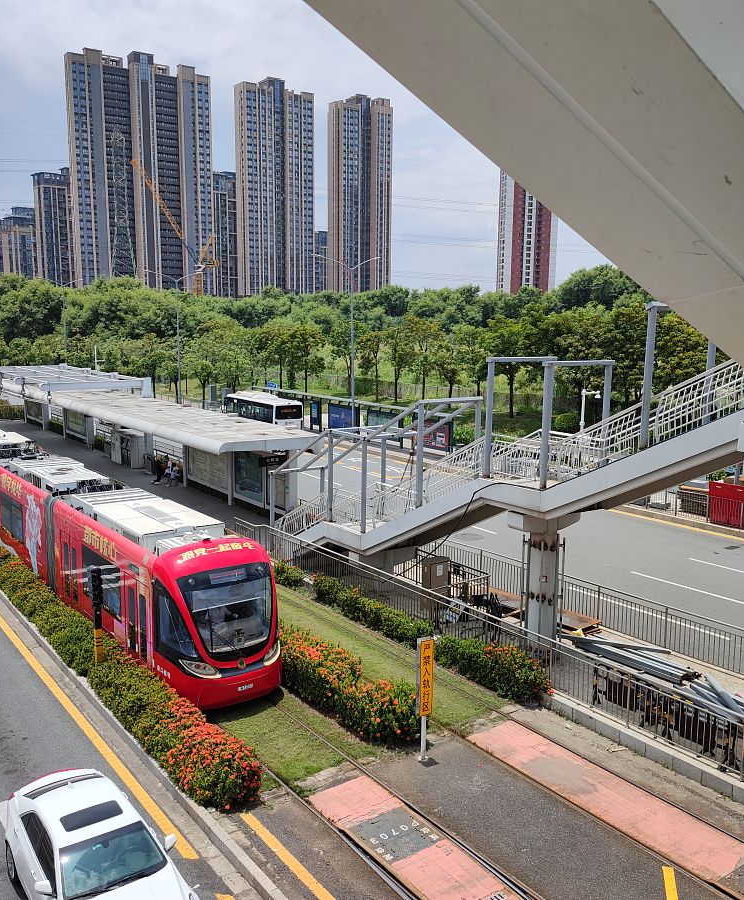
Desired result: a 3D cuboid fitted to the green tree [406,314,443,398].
[{"bbox_3d":[5.564,-9.412,87.886,4.000,9.500,4.000,1,9,0],"label":"green tree"}]

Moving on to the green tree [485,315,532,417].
[{"bbox_3d":[13.470,-8.143,80.376,4.800,9.760,4.800,0,8,0],"label":"green tree"}]

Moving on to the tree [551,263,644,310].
[{"bbox_3d":[28.740,-15.318,106.893,12.000,16.670,12.000,0,8,0],"label":"tree"}]

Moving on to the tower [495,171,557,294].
[{"bbox_3d":[73.296,-99.252,399.784,24.500,98.000,19.000,-1,8,-10],"label":"tower"}]

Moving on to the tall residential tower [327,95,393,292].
[{"bbox_3d":[-6.056,-102.951,382.434,25.500,107.000,18.000,-5,10,-32],"label":"tall residential tower"}]

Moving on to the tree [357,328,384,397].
[{"bbox_3d":[0.188,-10.154,98.516,3.600,8.380,3.600,0,8,0],"label":"tree"}]

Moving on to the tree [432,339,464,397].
[{"bbox_3d":[7.788,-7.747,85.030,3.600,7.100,3.600,1,9,0],"label":"tree"}]

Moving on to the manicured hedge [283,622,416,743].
[{"bbox_3d":[-0.963,5.241,19.025,1.400,0.860,5.400,-6,11,-36],"label":"manicured hedge"}]

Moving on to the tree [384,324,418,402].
[{"bbox_3d":[3.028,-9.459,91.395,3.900,8.500,3.900,1,9,0],"label":"tree"}]

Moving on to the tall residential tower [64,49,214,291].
[{"bbox_3d":[-88.656,-92.902,321.463,52.000,107.000,13.500,-5,10,-33],"label":"tall residential tower"}]

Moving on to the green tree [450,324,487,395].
[{"bbox_3d":[9.795,-7.961,82.218,3.800,8.400,3.800,1,9,0],"label":"green tree"}]

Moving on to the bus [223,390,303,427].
[{"bbox_3d":[-8.629,-2.690,66.160,2.400,3.200,8.800,-6,10,-36],"label":"bus"}]

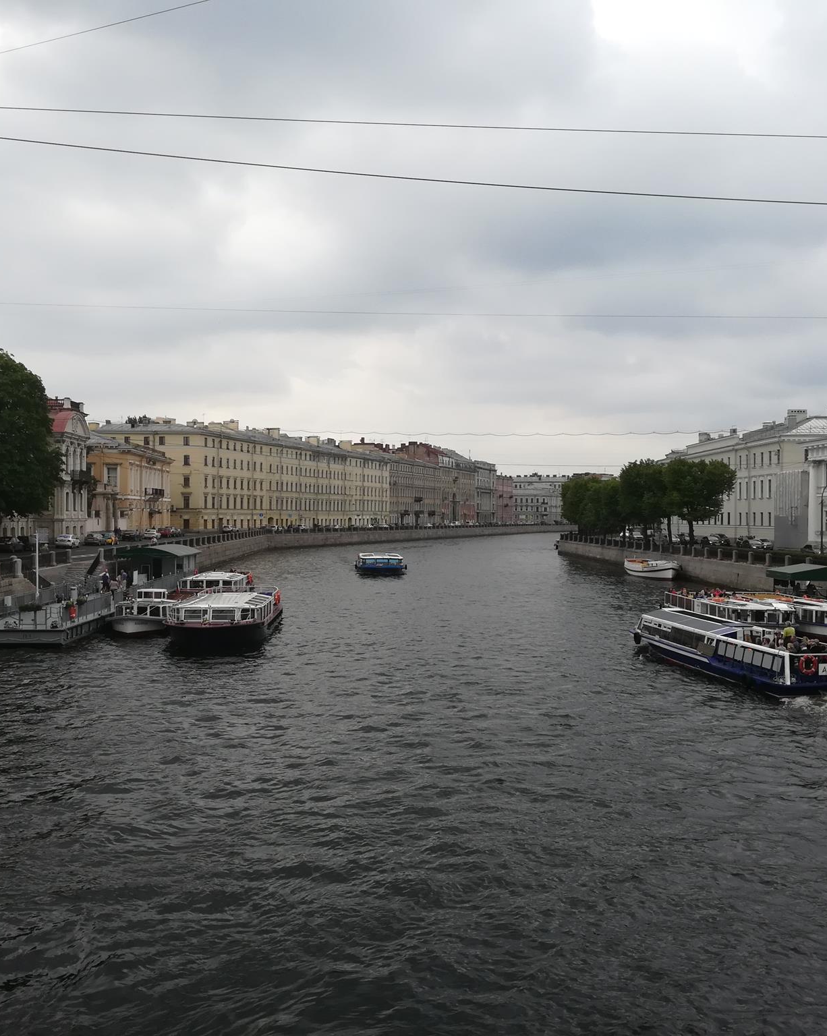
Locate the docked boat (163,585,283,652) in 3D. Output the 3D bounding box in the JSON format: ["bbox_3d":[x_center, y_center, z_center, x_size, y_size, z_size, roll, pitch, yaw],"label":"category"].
[{"bbox_3d":[-10.200,5.249,57.300,5.000,2.100,14.800,0,0,-2],"label":"docked boat"}]

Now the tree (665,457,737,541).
[{"bbox_3d":[37.600,-1.882,136.000,9.300,12.000,9.300,0,0,0],"label":"tree"}]

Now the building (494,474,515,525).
[{"bbox_3d":[31.500,-6.674,421.000,14.000,19.500,30.000,0,0,18],"label":"building"}]

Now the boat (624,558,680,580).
[{"bbox_3d":[25.400,5.495,112.000,2.600,1.950,8.300,0,0,-20],"label":"boat"}]

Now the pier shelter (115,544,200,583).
[{"bbox_3d":[-21.600,3.967,88.500,5.300,3.250,10.200,0,0,-2],"label":"pier shelter"}]

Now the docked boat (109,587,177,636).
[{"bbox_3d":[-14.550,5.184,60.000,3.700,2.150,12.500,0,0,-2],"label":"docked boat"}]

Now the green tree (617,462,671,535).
[{"bbox_3d":[31.800,-1.993,143.000,7.600,12.000,7.600,0,0,0],"label":"green tree"}]

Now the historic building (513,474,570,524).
[{"bbox_3d":[52.600,-7.200,433.000,24.500,19.200,17.000,0,0,1],"label":"historic building"}]

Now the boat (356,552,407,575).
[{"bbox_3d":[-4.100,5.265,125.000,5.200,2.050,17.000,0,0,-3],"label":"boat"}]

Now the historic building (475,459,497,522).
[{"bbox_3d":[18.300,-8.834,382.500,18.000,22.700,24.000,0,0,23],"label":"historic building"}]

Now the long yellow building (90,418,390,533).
[{"bbox_3d":[-38.846,-9.233,275.506,24.000,24.500,120.000,0,0,19],"label":"long yellow building"}]

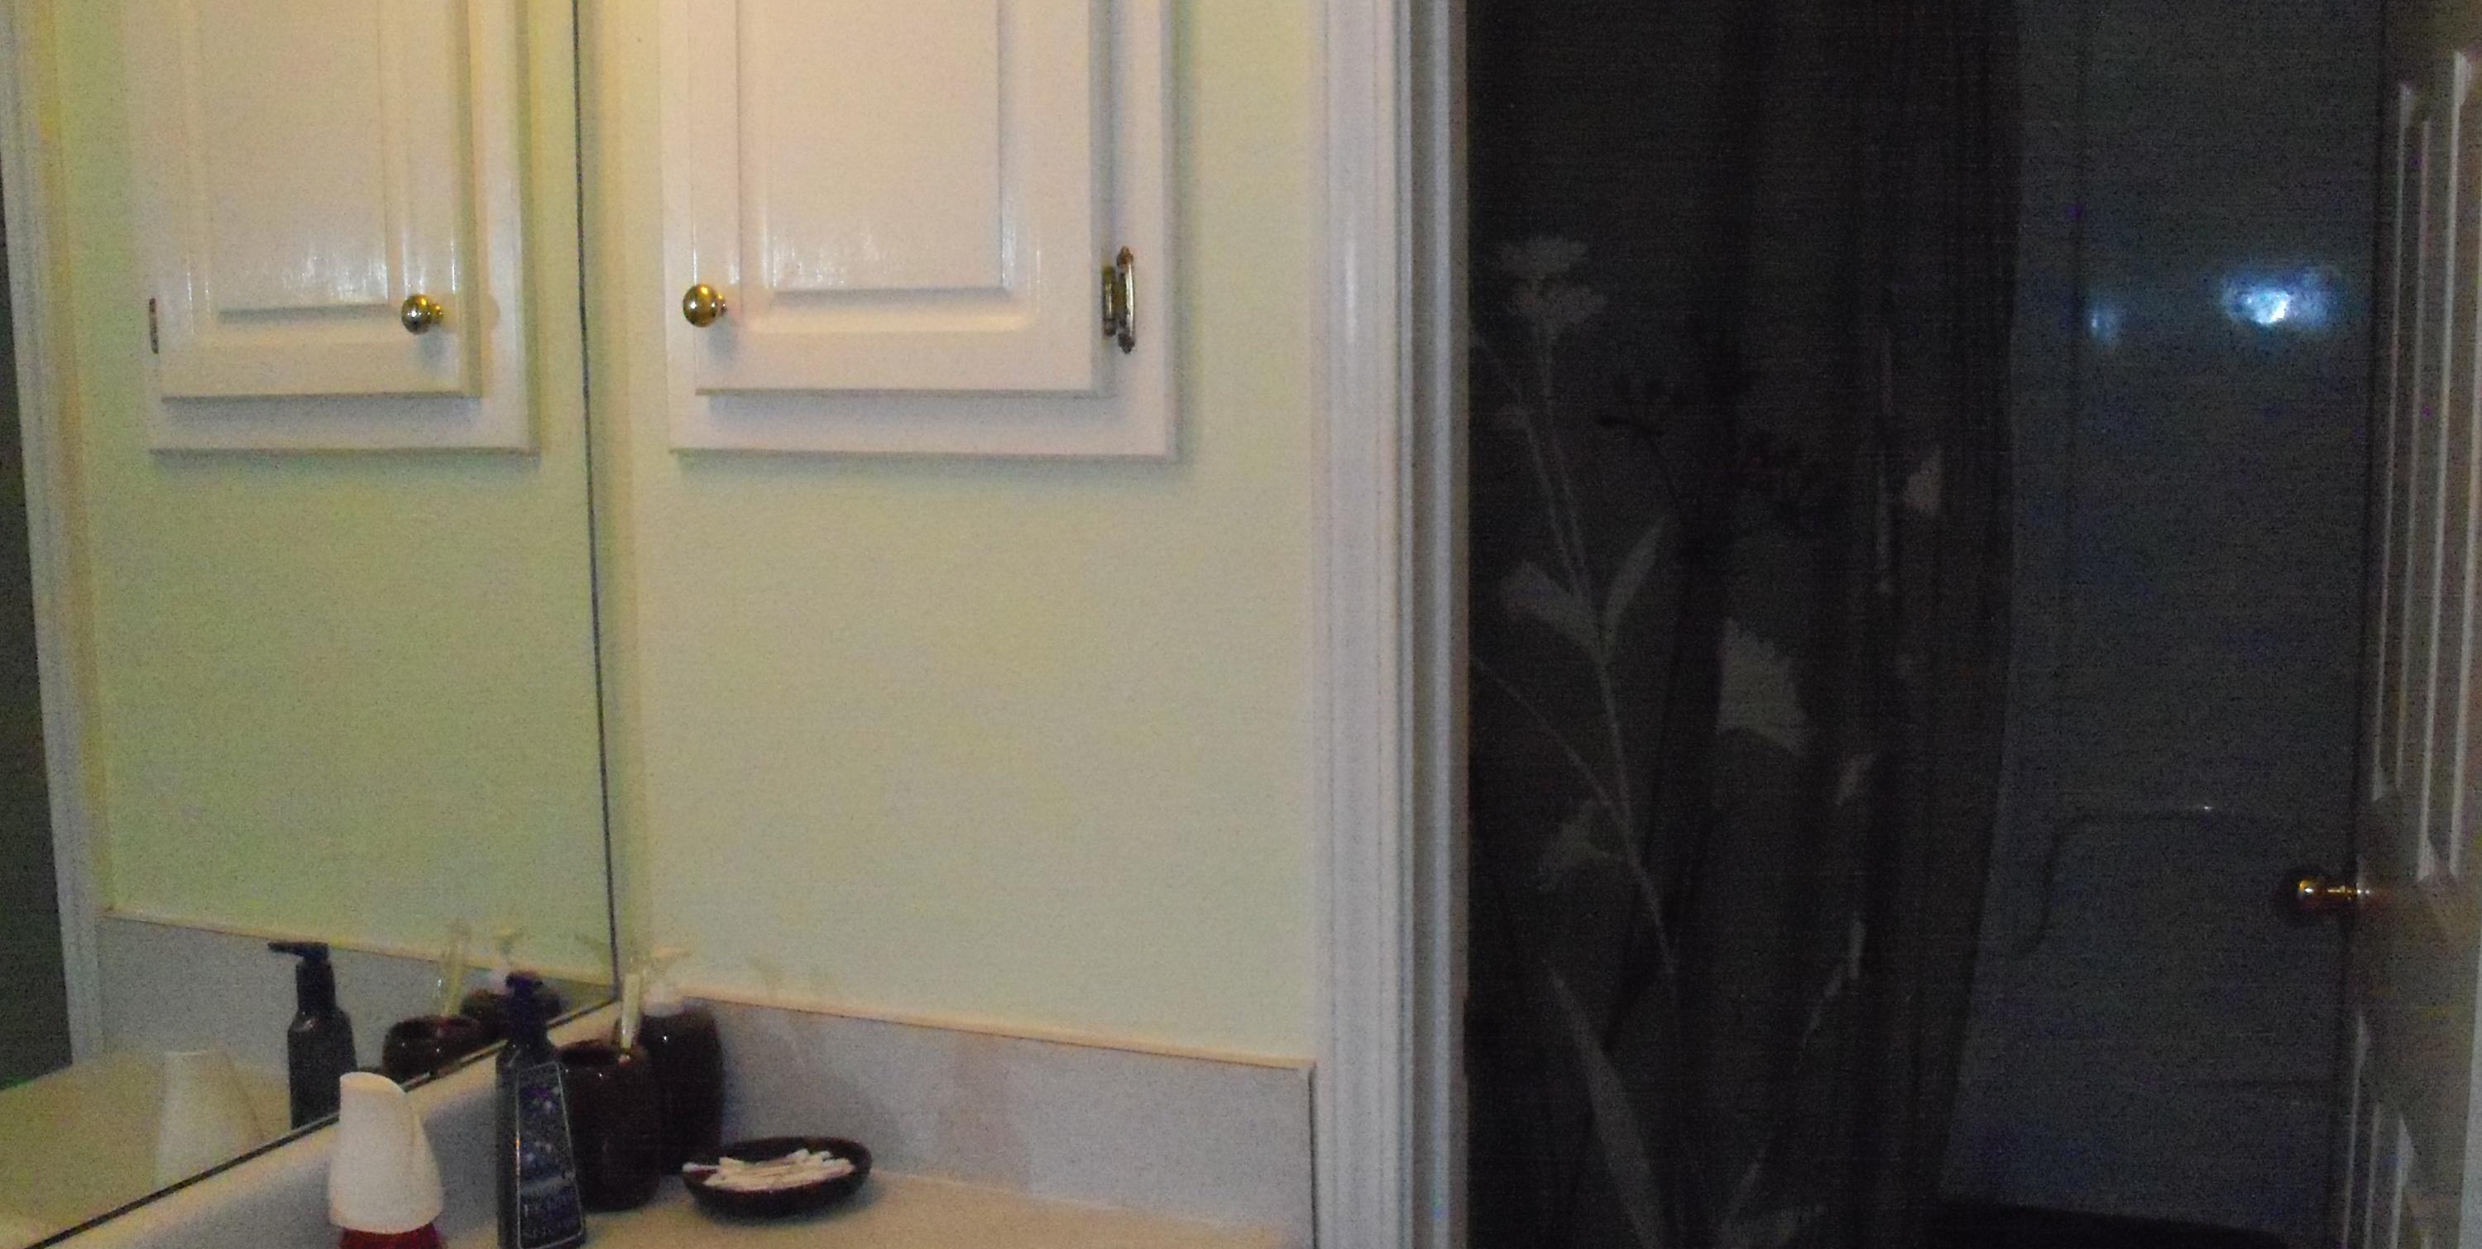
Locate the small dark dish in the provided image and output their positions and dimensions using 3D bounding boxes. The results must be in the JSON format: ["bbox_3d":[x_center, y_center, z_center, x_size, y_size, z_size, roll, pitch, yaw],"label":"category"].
[{"bbox_3d":[-0.325,0.394,1.770,0.132,0.030,0.108,-5,9,-33],"label":"small dark dish"}]

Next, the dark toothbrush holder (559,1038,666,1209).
[{"bbox_3d":[-0.453,0.358,1.797,0.077,0.106,0.077,-1,7,0],"label":"dark toothbrush holder"}]

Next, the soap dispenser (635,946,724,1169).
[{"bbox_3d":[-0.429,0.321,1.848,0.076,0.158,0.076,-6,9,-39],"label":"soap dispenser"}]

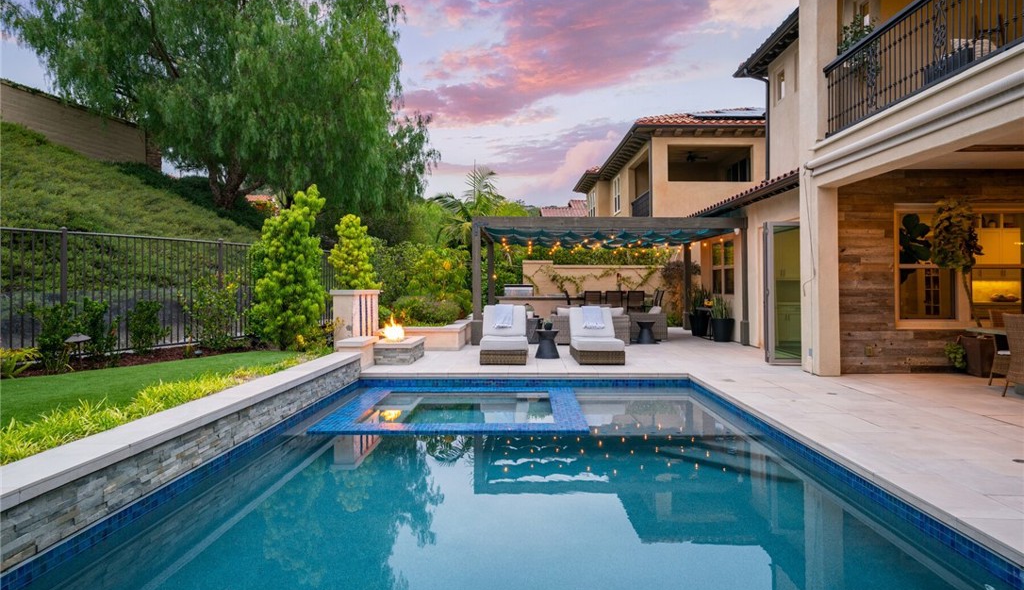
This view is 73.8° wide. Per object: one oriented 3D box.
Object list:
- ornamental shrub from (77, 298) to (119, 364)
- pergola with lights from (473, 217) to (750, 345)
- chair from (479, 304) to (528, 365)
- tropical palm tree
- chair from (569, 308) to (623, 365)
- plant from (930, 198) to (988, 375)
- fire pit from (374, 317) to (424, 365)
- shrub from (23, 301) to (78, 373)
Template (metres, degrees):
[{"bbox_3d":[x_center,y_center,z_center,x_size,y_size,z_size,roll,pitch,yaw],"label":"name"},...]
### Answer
[{"bbox_3d":[-4.860,0.430,8.030,0.450,0.780,0.480,0,1,22],"label":"ornamental shrub"},{"bbox_3d":[2.297,-0.334,18.418,6.274,2.904,6.021,0,1,1],"label":"pergola with lights"},{"bbox_3d":[-0.137,0.695,12.397,0.789,0.951,1.872,0,1,0],"label":"chair"},{"bbox_3d":[-0.970,-1.250,20.300,3.000,4.600,3.000,0,1,0],"label":"tropical palm tree"},{"bbox_3d":[1.523,0.695,12.397,0.779,0.941,1.872,0,1,0],"label":"chair"},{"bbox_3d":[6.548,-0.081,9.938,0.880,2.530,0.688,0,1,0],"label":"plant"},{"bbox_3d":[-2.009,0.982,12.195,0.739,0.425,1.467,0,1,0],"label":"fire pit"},{"bbox_3d":[-5.050,0.455,7.480,0.520,0.800,0.580,0,1,22],"label":"shrub"}]

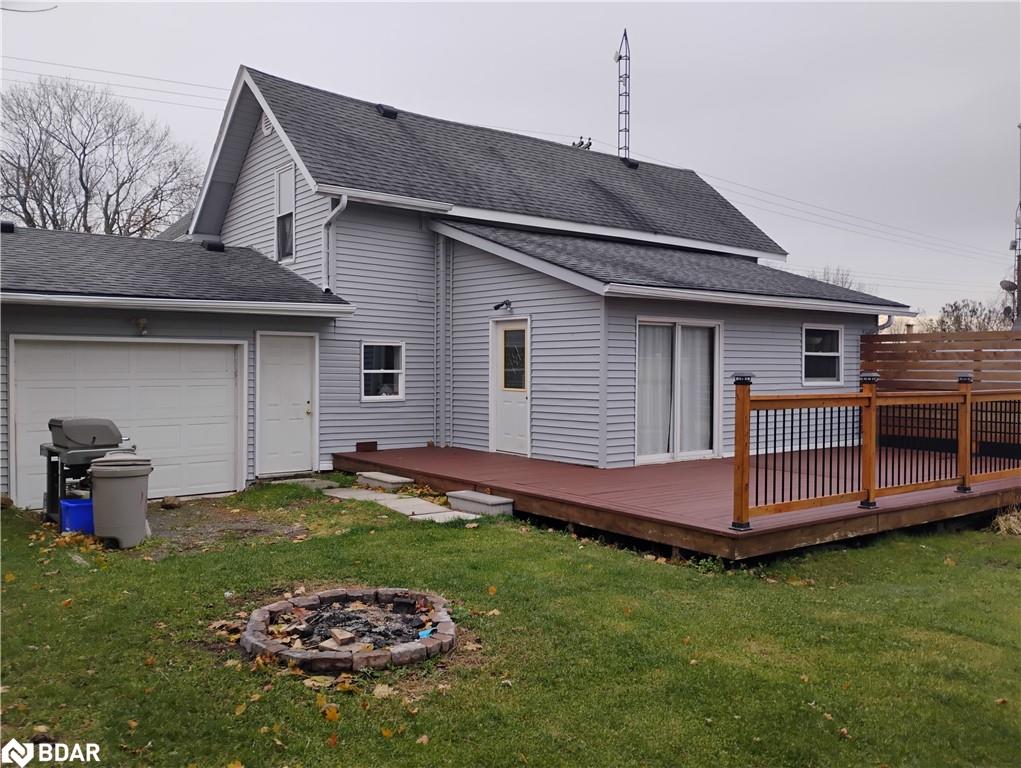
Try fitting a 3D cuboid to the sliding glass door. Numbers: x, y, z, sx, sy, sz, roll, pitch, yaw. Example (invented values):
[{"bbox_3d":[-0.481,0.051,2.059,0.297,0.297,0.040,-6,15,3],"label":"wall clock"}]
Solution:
[{"bbox_3d":[2.430,0.110,11.860,1.810,2.020,0.120,0,1,-38],"label":"sliding glass door"}]

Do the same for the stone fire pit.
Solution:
[{"bbox_3d":[-1.000,1.479,5.090,1.330,0.120,1.330,0,1,-12],"label":"stone fire pit"}]

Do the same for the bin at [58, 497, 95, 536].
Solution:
[{"bbox_3d":[-4.430,1.383,8.700,0.480,0.330,0.390,0,1,-38],"label":"bin"}]

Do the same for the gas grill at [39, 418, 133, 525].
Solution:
[{"bbox_3d":[-4.820,0.956,9.430,0.730,1.160,1.150,0,1,-38],"label":"gas grill"}]

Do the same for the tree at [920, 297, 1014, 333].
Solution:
[{"bbox_3d":[18.249,-1.076,33.000,3.500,4.800,3.500,0,1,0],"label":"tree"}]

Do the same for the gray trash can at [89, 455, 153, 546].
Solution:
[{"bbox_3d":[-3.800,1.106,8.050,0.580,0.900,0.560,0,1,-44],"label":"gray trash can"}]

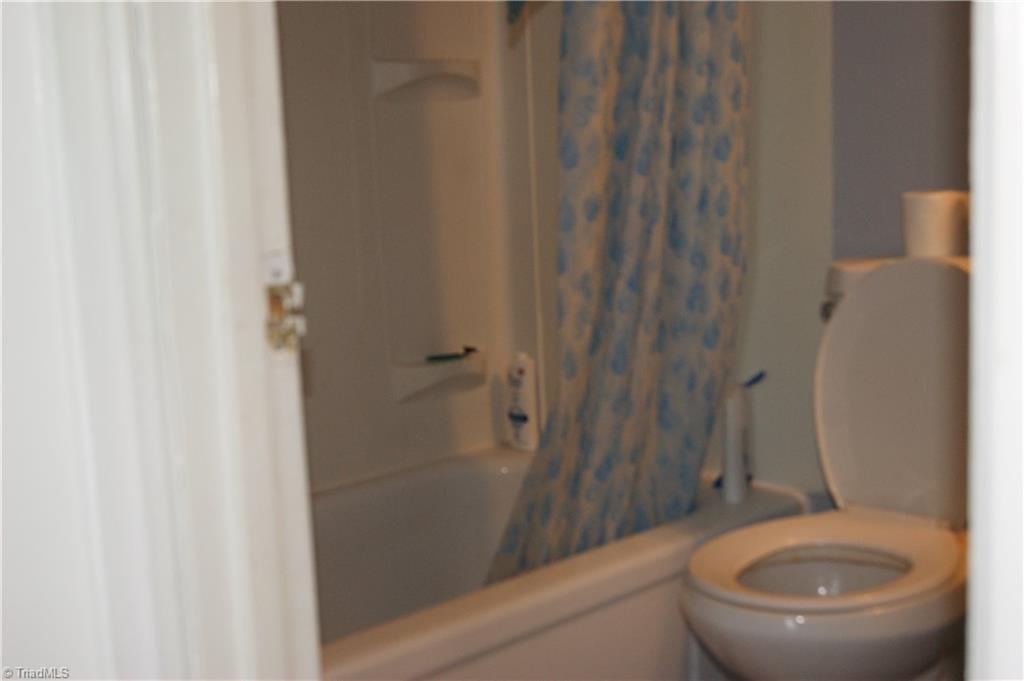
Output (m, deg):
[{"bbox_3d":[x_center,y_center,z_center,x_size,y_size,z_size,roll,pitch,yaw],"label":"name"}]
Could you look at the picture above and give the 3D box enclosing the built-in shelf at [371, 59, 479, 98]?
[{"bbox_3d":[-0.144,-0.498,2.802,0.248,0.075,0.089,-11,12,-44],"label":"built-in shelf"}]

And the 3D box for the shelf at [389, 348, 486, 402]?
[{"bbox_3d":[-0.121,0.068,2.888,0.248,0.077,0.089,-11,12,-44],"label":"shelf"}]

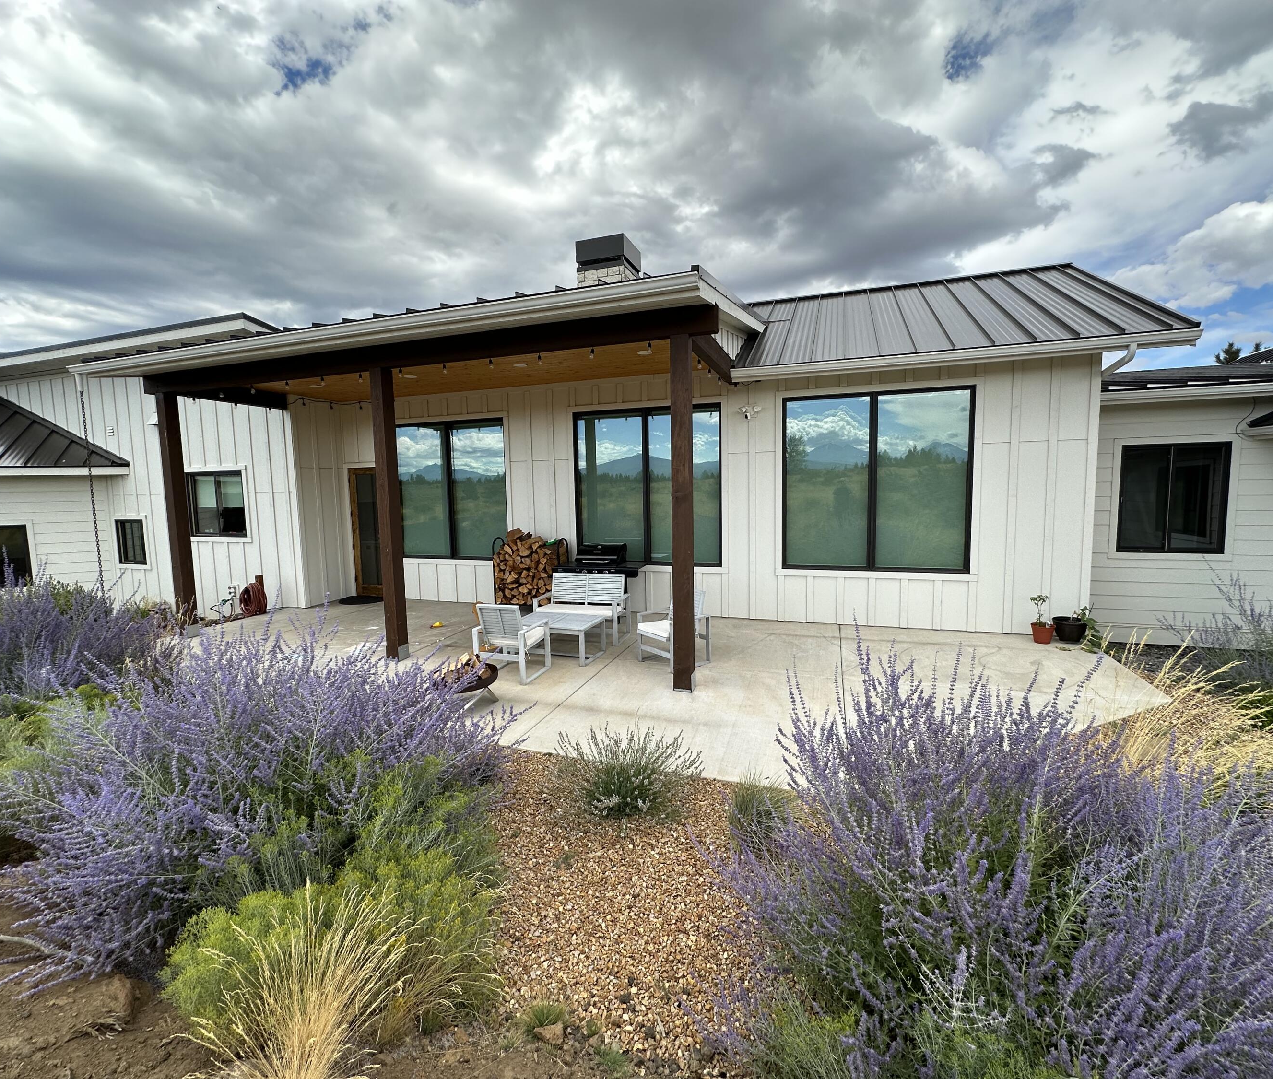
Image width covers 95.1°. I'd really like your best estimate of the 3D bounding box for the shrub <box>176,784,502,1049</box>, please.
[{"bbox_3d":[-1.120,1.346,2.380,1.100,0.620,1.000,-1,5,0],"label":"shrub"}]

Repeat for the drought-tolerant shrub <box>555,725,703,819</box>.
[{"bbox_3d":[-0.041,1.384,3.670,0.900,0.460,0.800,-1,5,0],"label":"drought-tolerant shrub"}]

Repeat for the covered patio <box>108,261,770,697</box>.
[{"bbox_3d":[-2.588,-0.697,7.961,7.900,4.000,4.000,0,5,19],"label":"covered patio"}]

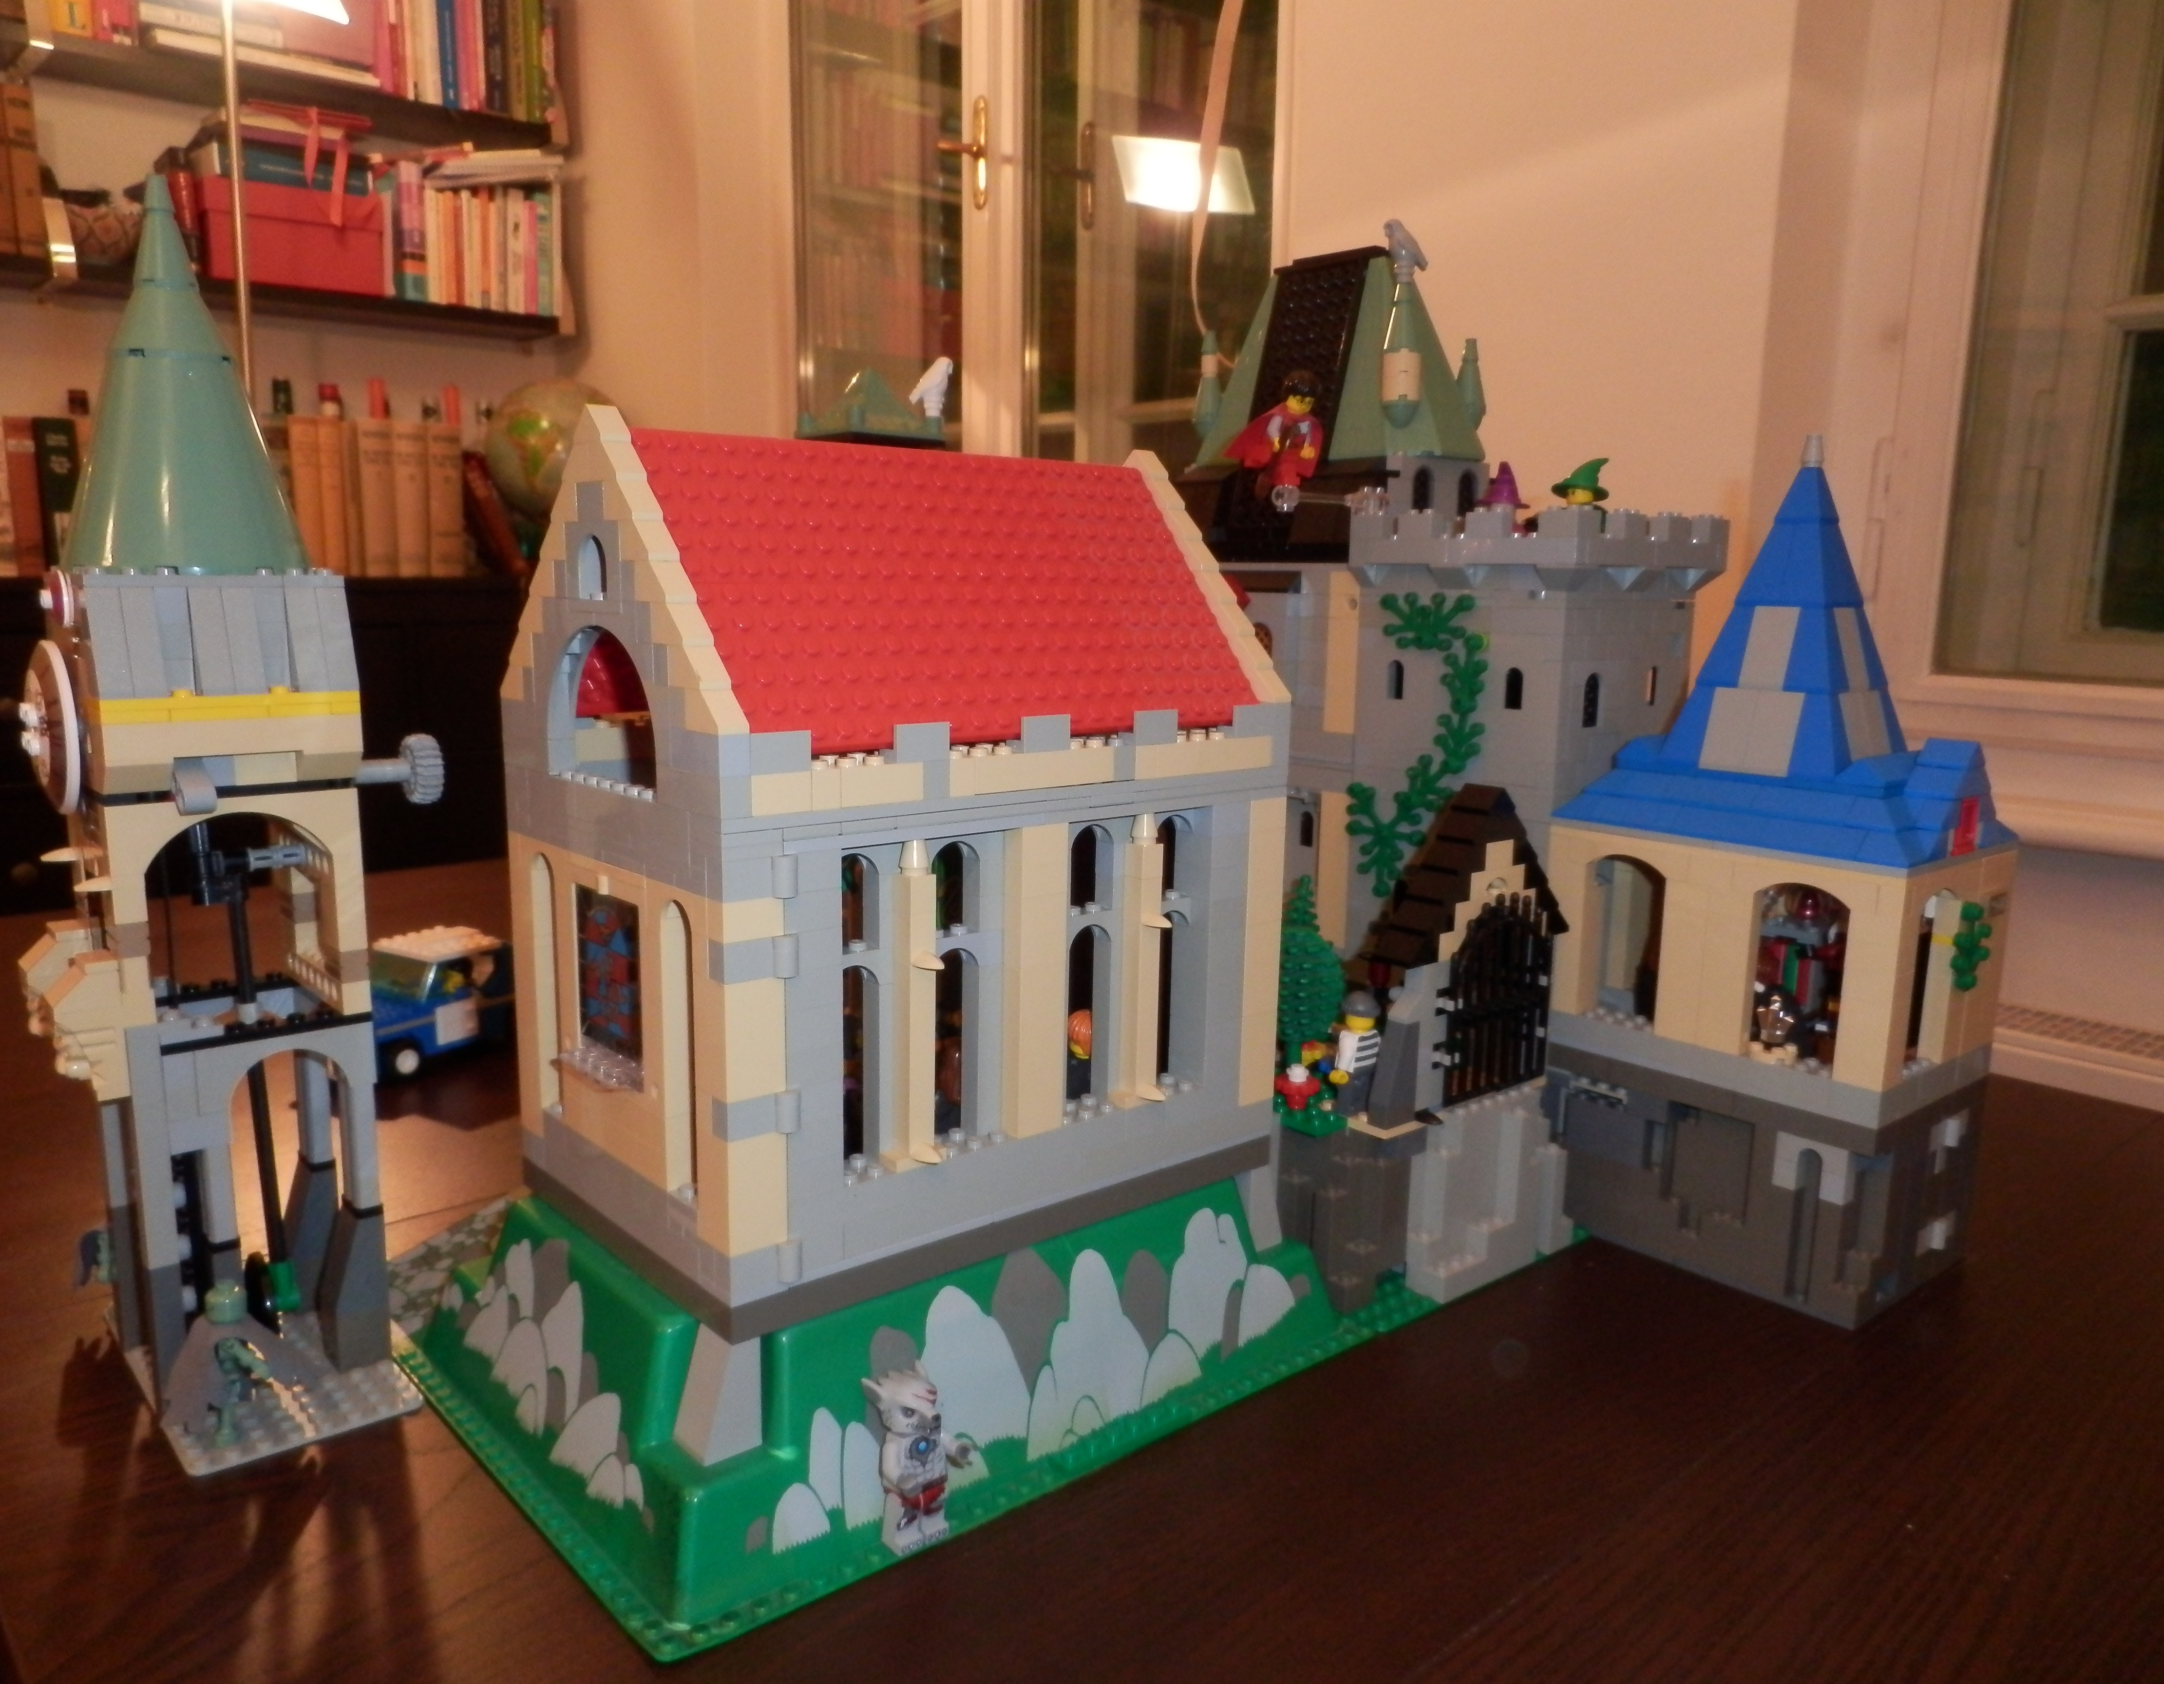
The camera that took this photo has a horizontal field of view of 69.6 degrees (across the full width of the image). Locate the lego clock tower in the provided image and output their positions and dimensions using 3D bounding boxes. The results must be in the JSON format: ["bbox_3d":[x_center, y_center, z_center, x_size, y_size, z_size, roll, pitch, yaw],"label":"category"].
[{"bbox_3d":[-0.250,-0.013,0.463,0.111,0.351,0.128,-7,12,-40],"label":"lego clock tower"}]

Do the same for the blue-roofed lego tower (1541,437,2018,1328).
[{"bbox_3d":[0.258,0.004,0.575,0.097,0.298,0.131,-7,12,-40],"label":"blue-roofed lego tower"}]

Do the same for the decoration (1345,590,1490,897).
[{"bbox_3d":[0.131,-0.037,0.626,0.014,0.126,0.068,-7,12,-40],"label":"decoration"}]

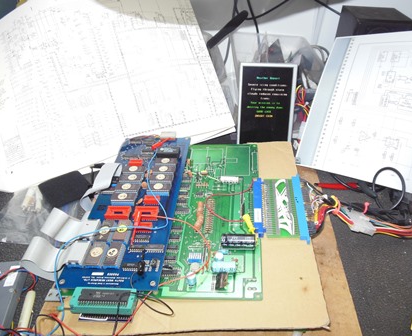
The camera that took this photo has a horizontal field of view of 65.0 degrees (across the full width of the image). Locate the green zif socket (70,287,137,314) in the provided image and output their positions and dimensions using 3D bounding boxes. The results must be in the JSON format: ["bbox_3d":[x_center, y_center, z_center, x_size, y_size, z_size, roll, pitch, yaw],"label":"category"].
[{"bbox_3d":[-0.102,0.134,0.325,0.064,0.015,0.021,-1,40,8],"label":"green zif socket"}]

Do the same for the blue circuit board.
[{"bbox_3d":[-0.095,0.035,0.450,0.115,0.018,0.282,-1,40,7],"label":"blue circuit board"}]

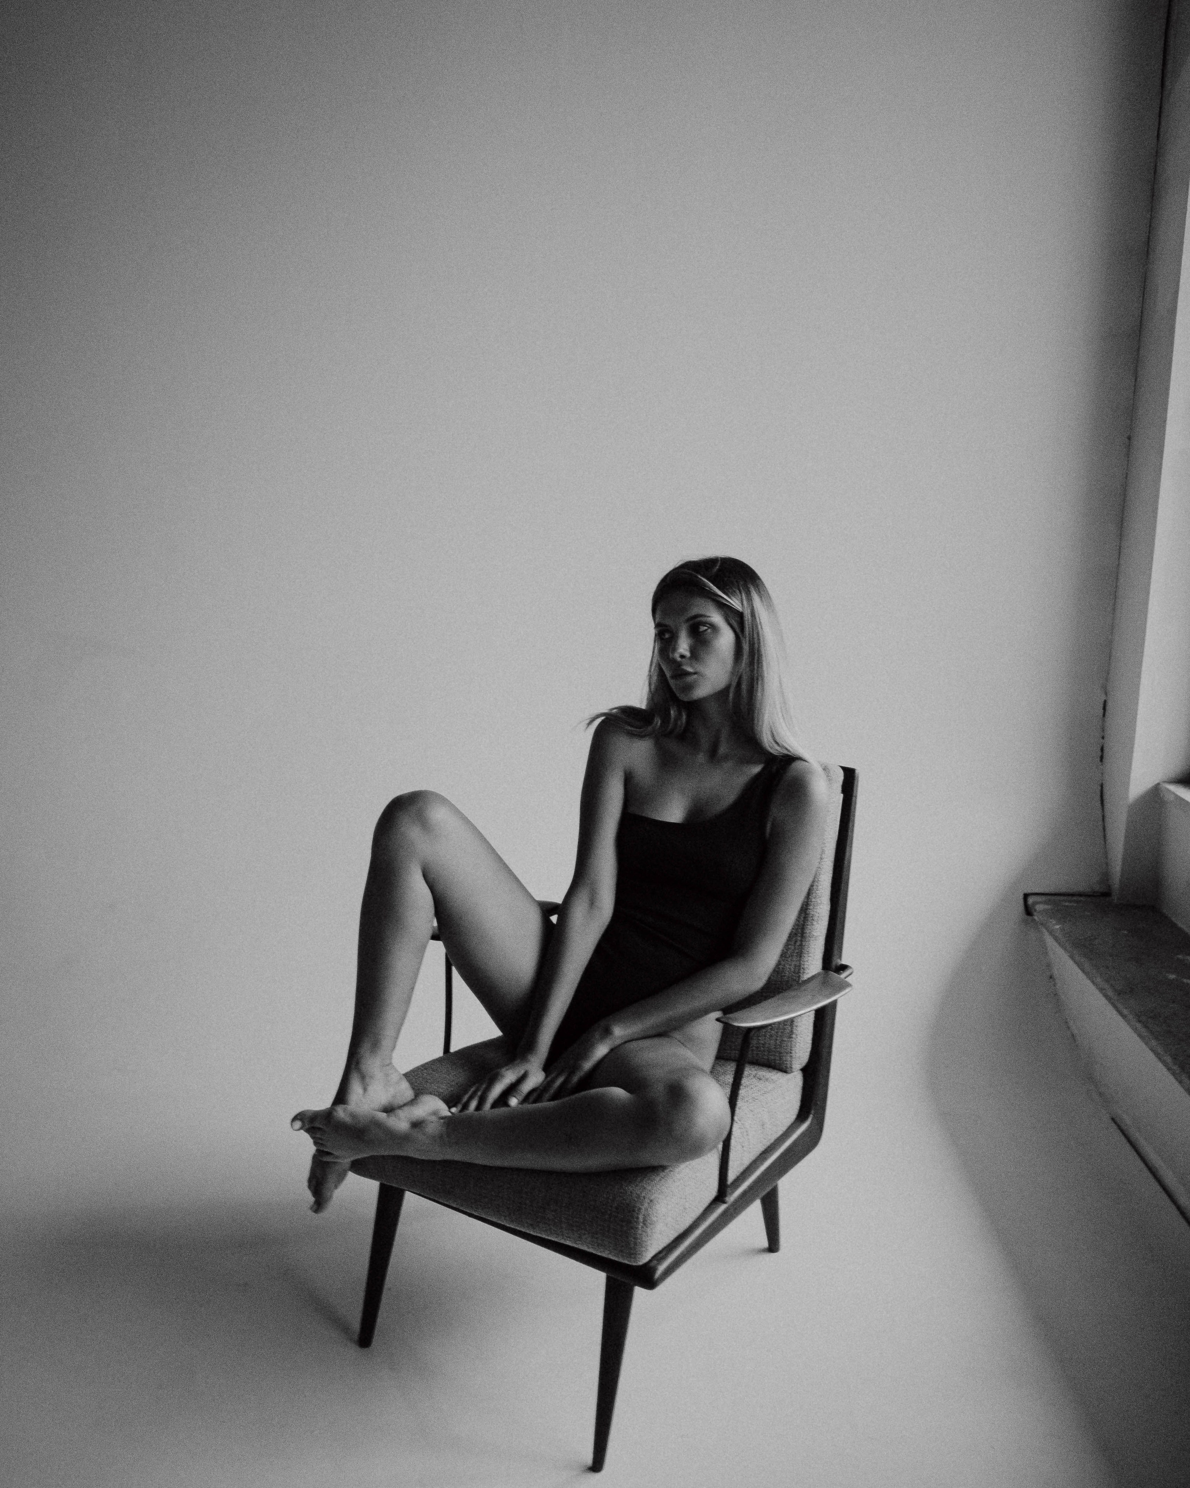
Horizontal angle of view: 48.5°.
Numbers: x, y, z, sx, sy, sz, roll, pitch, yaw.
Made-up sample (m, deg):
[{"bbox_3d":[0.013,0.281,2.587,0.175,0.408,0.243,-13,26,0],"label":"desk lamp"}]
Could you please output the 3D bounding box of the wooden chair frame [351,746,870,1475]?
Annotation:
[{"bbox_3d":[0.013,0.494,2.147,0.660,0.875,0.710,9,17,33],"label":"wooden chair frame"}]

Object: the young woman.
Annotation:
[{"bbox_3d":[-0.044,0.223,1.994,0.600,0.995,0.640,9,17,33],"label":"young woman"}]

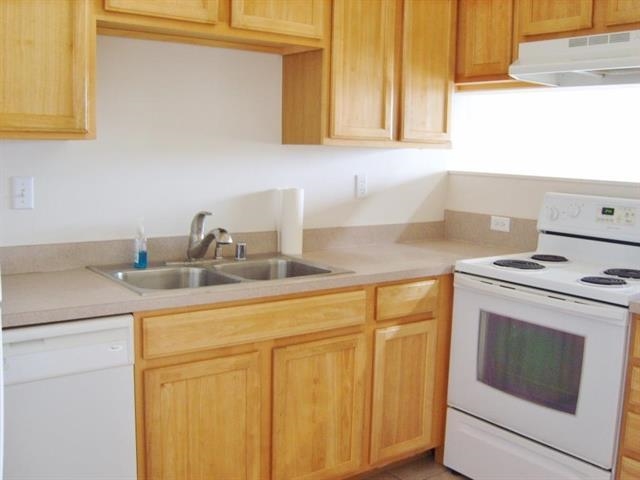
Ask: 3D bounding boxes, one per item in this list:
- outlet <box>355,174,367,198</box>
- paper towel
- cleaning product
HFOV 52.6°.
[{"bbox_3d":[0.204,-0.264,3.181,0.070,0.114,0.010,-4,10,-35],"label":"outlet"},{"bbox_3d":[-0.121,-0.081,2.880,0.102,0.291,0.102,1,8,0],"label":"paper towel"},{"bbox_3d":[-0.677,0.017,2.457,0.056,0.183,0.052,4,8,21],"label":"cleaning product"}]

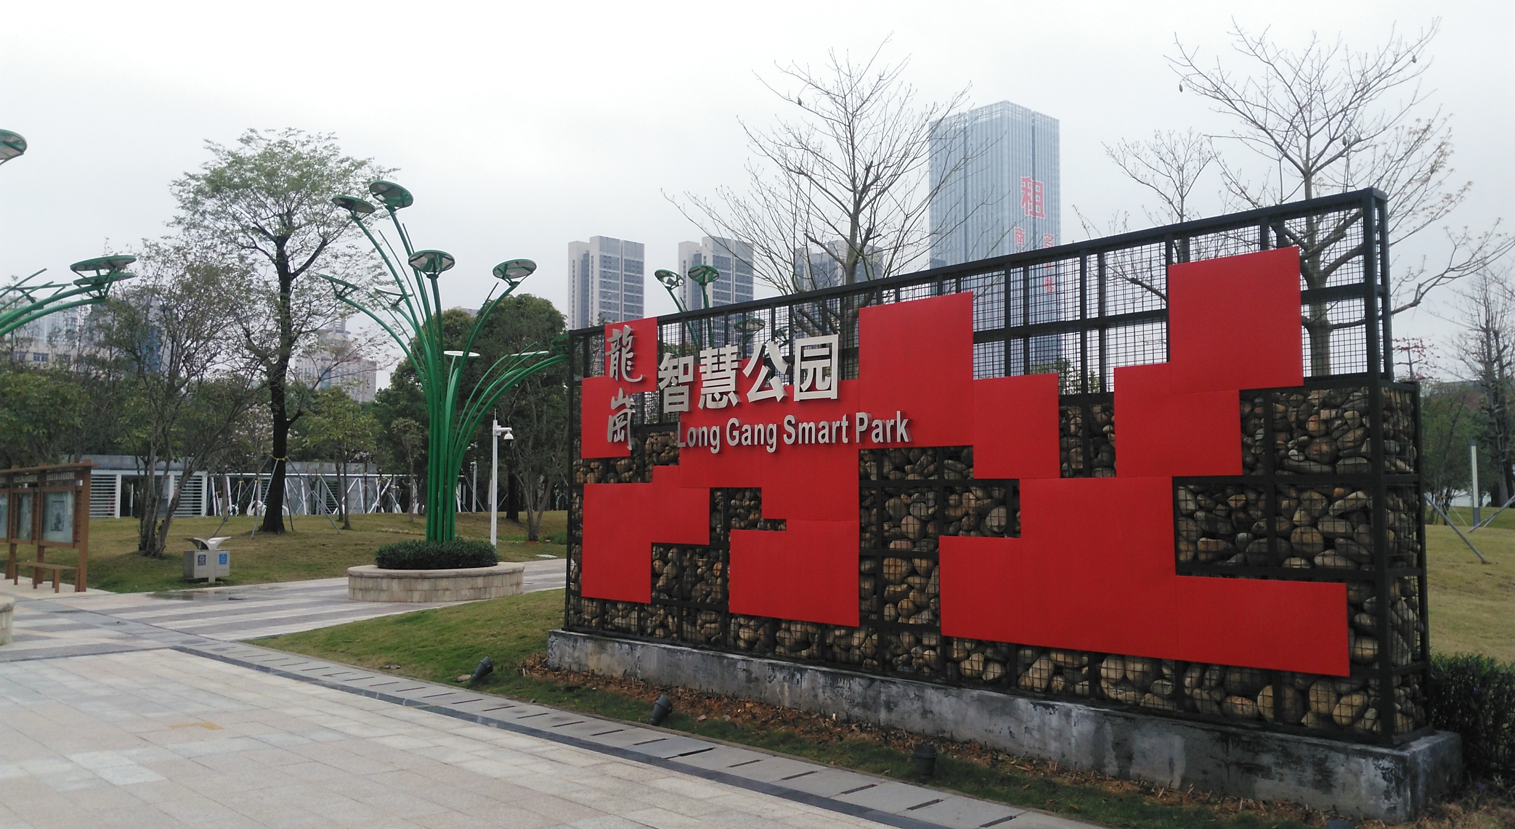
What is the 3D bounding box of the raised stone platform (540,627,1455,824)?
[{"bbox_3d":[0.954,2.098,8.385,7.466,0.344,0.990,-4,-6,45],"label":"raised stone platform"}]

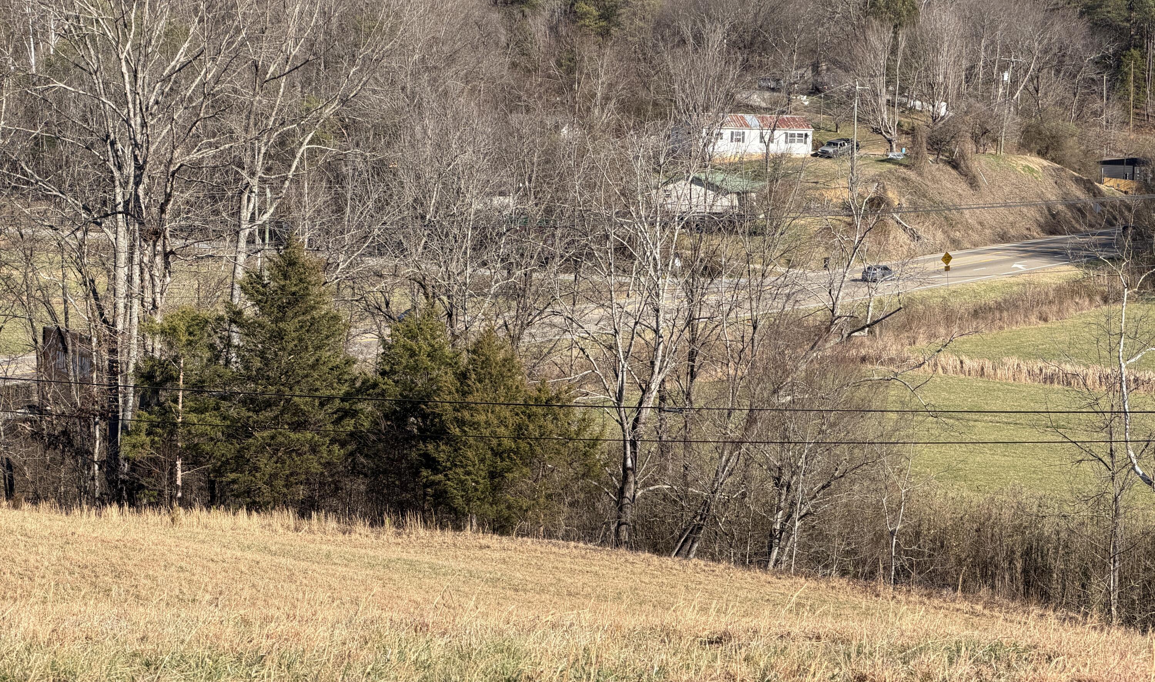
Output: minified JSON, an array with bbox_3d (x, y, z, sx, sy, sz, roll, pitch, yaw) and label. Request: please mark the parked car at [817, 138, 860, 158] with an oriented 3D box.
[{"bbox_3d":[31.763,-23.362,405.000,1.980,1.850,5.700,5,11,39],"label":"parked car"}]

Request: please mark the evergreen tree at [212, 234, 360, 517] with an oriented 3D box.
[{"bbox_3d":[-9.289,1.114,107.000,4.500,8.900,4.500,0,6,0],"label":"evergreen tree"}]

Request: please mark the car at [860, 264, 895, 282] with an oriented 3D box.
[{"bbox_3d":[30.303,-6.817,337.000,1.800,1.500,4.500,3,6,25],"label":"car"}]

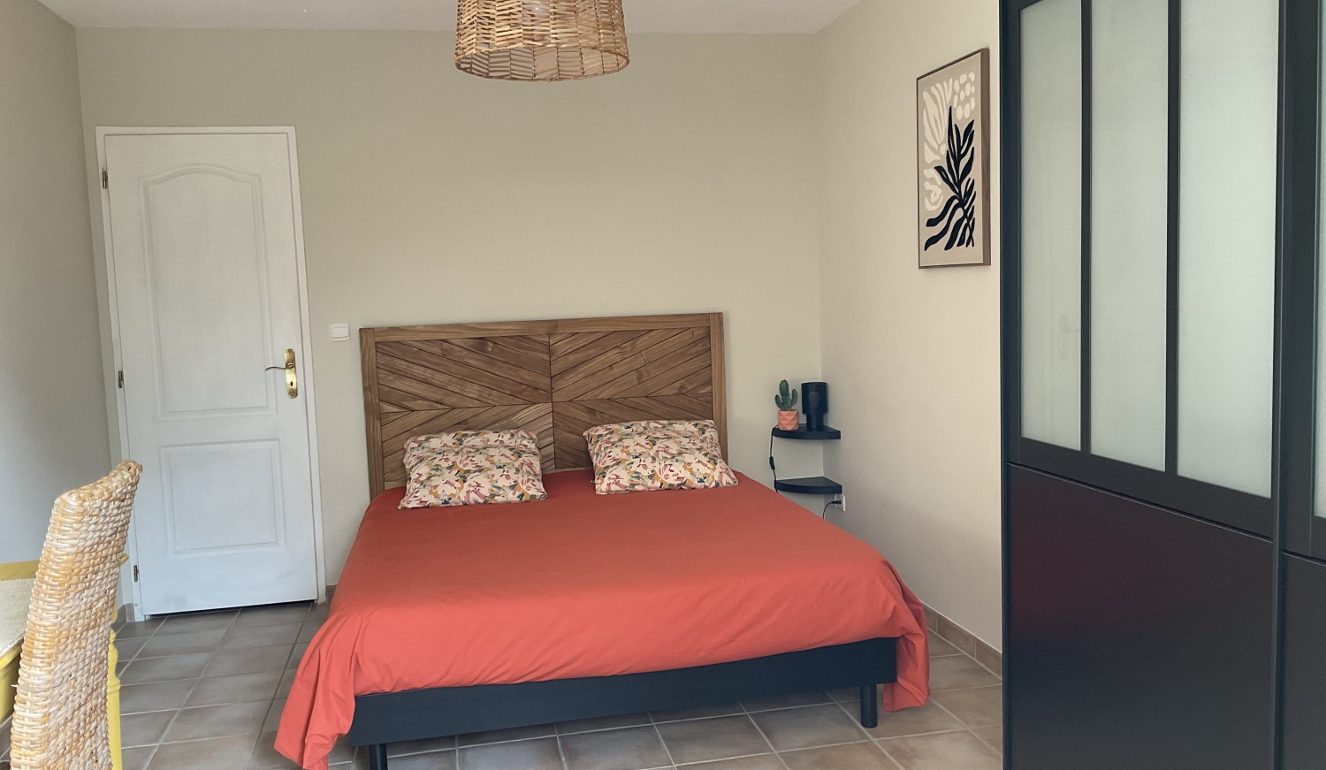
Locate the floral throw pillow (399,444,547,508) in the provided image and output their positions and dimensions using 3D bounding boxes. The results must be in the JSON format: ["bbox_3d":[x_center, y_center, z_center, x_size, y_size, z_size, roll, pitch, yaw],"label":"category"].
[{"bbox_3d":[-0.785,0.365,4.607,0.572,0.128,0.486,-3,24,-12],"label":"floral throw pillow"}]

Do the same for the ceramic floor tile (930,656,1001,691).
[{"bbox_3d":[0.982,1.003,3.849,0.296,0.012,0.296,-3,6,-12],"label":"ceramic floor tile"}]

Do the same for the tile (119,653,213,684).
[{"bbox_3d":[-1.880,1.077,4.188,0.298,0.010,0.298,-3,6,-12],"label":"tile"}]

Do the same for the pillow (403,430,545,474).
[{"bbox_3d":[-0.824,0.347,4.821,0.600,0.400,0.160,-3,-38,-12],"label":"pillow"}]

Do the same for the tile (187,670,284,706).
[{"bbox_3d":[-1.521,1.087,3.955,0.296,0.012,0.296,-3,6,-12],"label":"tile"}]

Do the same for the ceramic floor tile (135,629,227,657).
[{"bbox_3d":[-1.930,1.046,4.457,0.297,0.010,0.297,-3,5,-12],"label":"ceramic floor tile"}]

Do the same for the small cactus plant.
[{"bbox_3d":[0.587,0.050,5.266,0.112,0.146,0.075,-3,6,-12],"label":"small cactus plant"}]

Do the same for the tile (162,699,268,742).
[{"bbox_3d":[-1.449,1.105,3.634,0.297,0.010,0.297,-3,5,-12],"label":"tile"}]

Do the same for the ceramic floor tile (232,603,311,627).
[{"bbox_3d":[-1.696,1.004,4.812,0.297,0.010,0.297,-3,5,-12],"label":"ceramic floor tile"}]

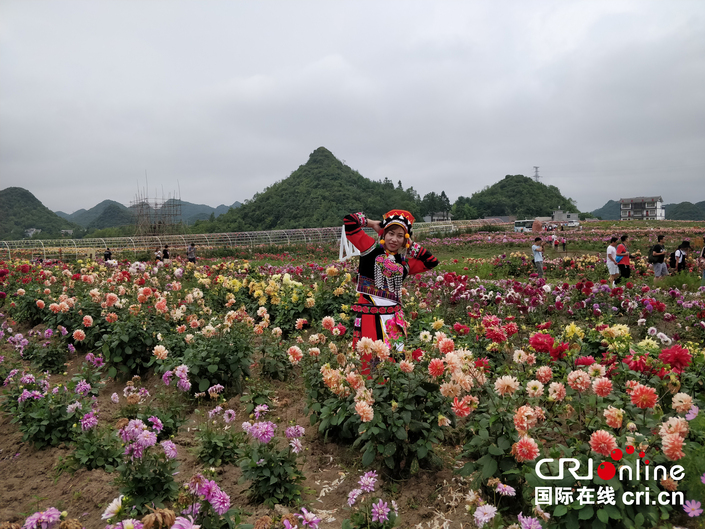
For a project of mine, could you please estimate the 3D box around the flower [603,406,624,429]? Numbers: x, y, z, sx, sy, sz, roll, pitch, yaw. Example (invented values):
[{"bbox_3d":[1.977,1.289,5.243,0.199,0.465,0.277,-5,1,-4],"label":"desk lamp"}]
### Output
[{"bbox_3d":[1.174,0.688,2.200,0.099,0.099,0.079,-2,4,-24],"label":"flower"}]

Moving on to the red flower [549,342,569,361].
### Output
[{"bbox_3d":[1.306,0.552,3.100,0.127,0.114,0.100,-1,3,-11],"label":"red flower"}]

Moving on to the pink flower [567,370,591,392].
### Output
[{"bbox_3d":[1.183,0.609,2.550,0.123,0.117,0.095,1,3,25],"label":"pink flower"}]

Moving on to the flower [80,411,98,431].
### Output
[{"bbox_3d":[-1.614,0.957,3.000,0.110,0.123,0.088,0,3,0],"label":"flower"}]

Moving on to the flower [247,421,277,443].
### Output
[{"bbox_3d":[-0.493,0.905,2.650,0.163,0.119,0.114,-1,4,-11],"label":"flower"}]

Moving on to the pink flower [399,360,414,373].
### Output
[{"bbox_3d":[0.342,0.647,3.100,0.101,0.076,0.067,0,3,0],"label":"pink flower"}]

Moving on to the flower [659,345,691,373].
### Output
[{"bbox_3d":[1.982,0.583,3.000,0.209,0.184,0.156,3,5,34],"label":"flower"}]

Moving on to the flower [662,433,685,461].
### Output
[{"bbox_3d":[1.302,0.737,1.980,0.105,0.115,0.080,0,0,-6],"label":"flower"}]

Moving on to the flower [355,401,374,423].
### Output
[{"bbox_3d":[0.073,0.860,2.850,0.111,0.122,0.095,-1,3,-18],"label":"flower"}]

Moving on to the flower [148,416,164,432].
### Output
[{"bbox_3d":[-1.082,0.884,2.700,0.090,0.090,0.060,-3,-16,-37],"label":"flower"}]

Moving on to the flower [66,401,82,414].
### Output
[{"bbox_3d":[-1.903,0.982,3.350,0.106,0.086,0.075,-2,4,-30],"label":"flower"}]

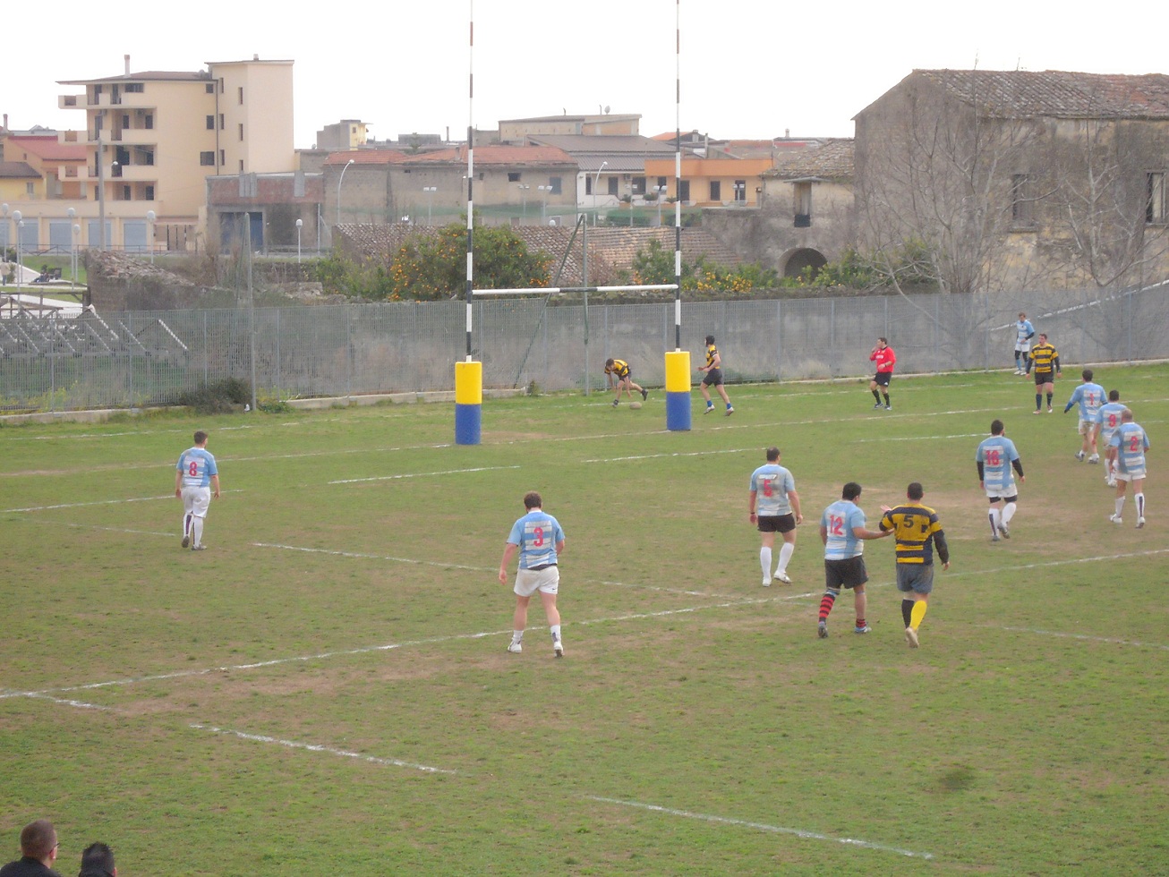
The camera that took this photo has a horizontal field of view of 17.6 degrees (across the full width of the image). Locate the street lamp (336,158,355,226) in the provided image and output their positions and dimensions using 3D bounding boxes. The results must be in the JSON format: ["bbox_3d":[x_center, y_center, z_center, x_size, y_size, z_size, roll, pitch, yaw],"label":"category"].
[{"bbox_3d":[-16.730,-16.162,265.000,1.350,7.200,0.300,0,4,0],"label":"street lamp"}]

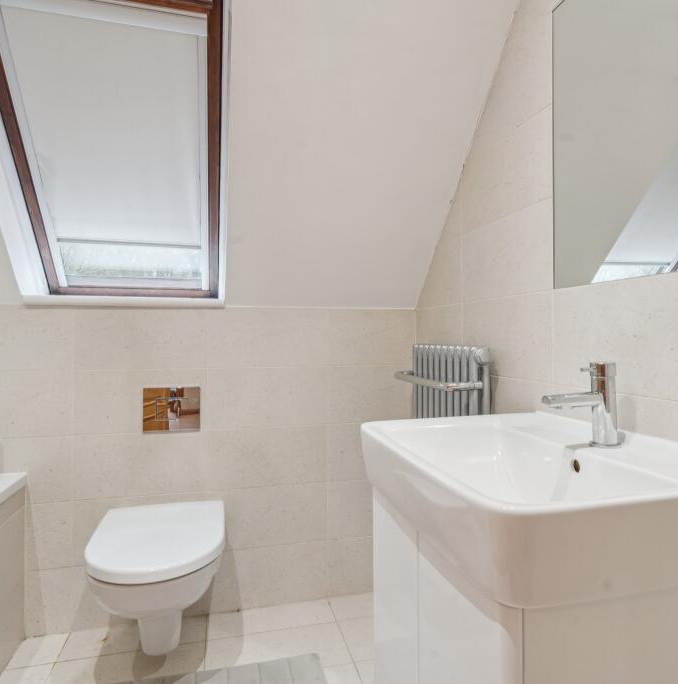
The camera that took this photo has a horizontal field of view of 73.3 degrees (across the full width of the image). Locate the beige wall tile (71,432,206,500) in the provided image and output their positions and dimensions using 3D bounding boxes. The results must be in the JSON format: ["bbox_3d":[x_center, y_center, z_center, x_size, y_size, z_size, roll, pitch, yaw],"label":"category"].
[{"bbox_3d":[-0.691,0.432,1.605,0.443,0.222,0.010,0,0,-13],"label":"beige wall tile"}]

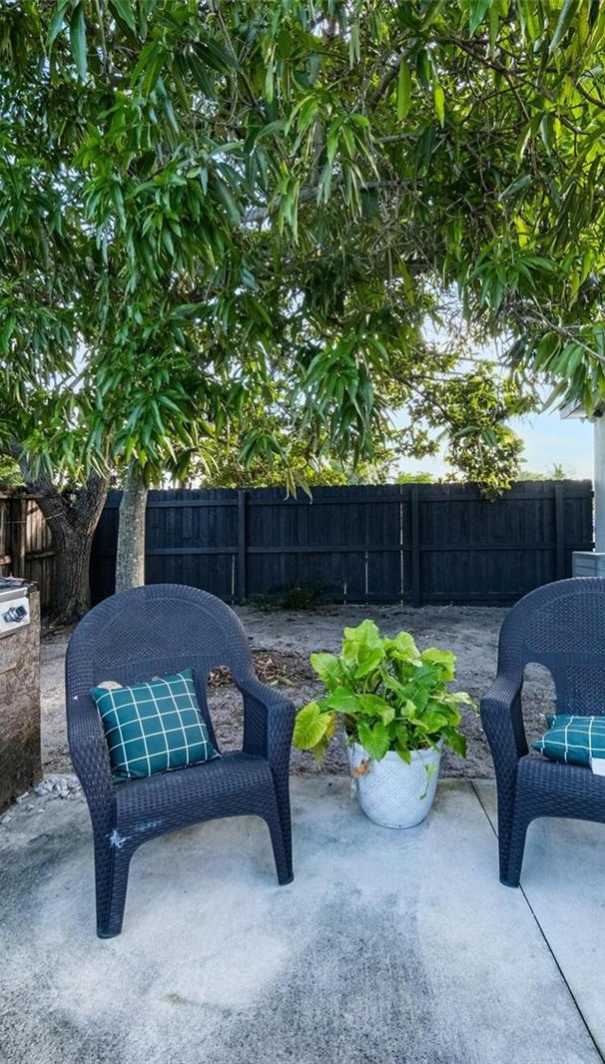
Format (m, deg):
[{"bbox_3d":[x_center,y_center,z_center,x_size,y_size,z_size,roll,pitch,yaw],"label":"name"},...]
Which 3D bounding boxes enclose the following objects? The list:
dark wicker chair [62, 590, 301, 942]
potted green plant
[{"bbox_3d":[-0.447,0.663,1.858,0.690,0.915,0.660,0,0,-25],"label":"dark wicker chair"},{"bbox_3d":[0.318,0.735,2.100,0.680,0.770,0.620,0,0,0],"label":"potted green plant"}]

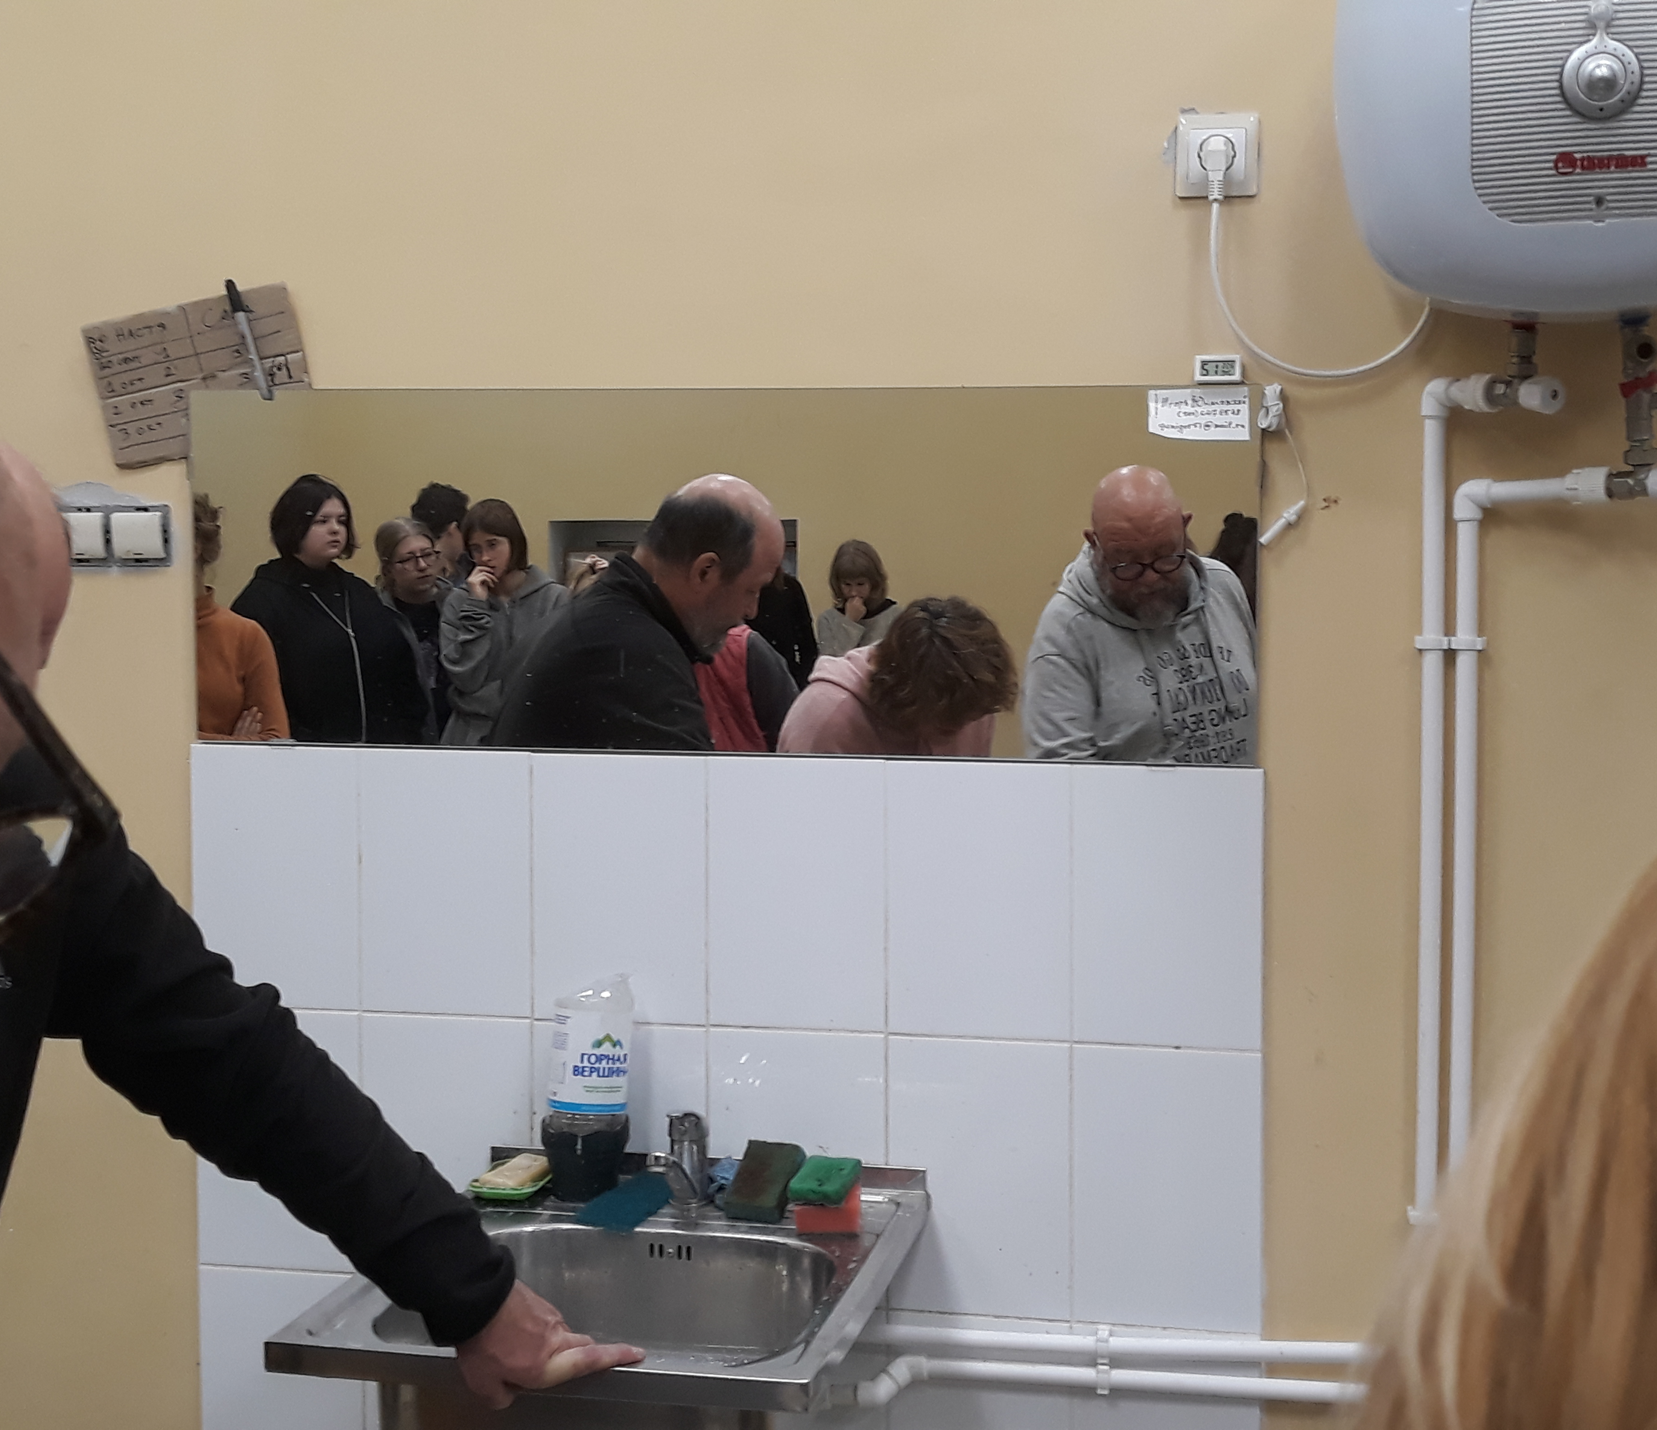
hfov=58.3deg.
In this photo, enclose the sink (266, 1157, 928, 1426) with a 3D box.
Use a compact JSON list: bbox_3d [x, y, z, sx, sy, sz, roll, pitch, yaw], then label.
[{"bbox_3d":[-0.193,0.588,1.434,0.488,0.182,0.440,1,2,12],"label":"sink"}]

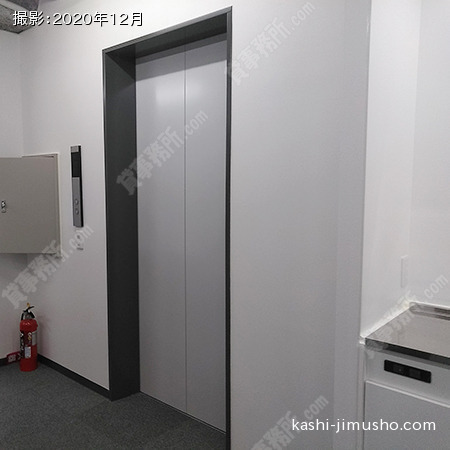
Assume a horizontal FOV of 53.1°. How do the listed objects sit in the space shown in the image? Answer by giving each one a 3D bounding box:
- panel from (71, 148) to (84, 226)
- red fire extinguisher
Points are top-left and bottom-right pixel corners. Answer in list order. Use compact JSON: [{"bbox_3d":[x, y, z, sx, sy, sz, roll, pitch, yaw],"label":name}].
[{"bbox_3d":[-0.935,-0.241,2.858,0.088,0.506,0.020,4,7,41],"label":"panel"},{"bbox_3d":[-1.413,0.798,3.251,0.137,0.482,0.145,-2,5,-24],"label":"red fire extinguisher"}]

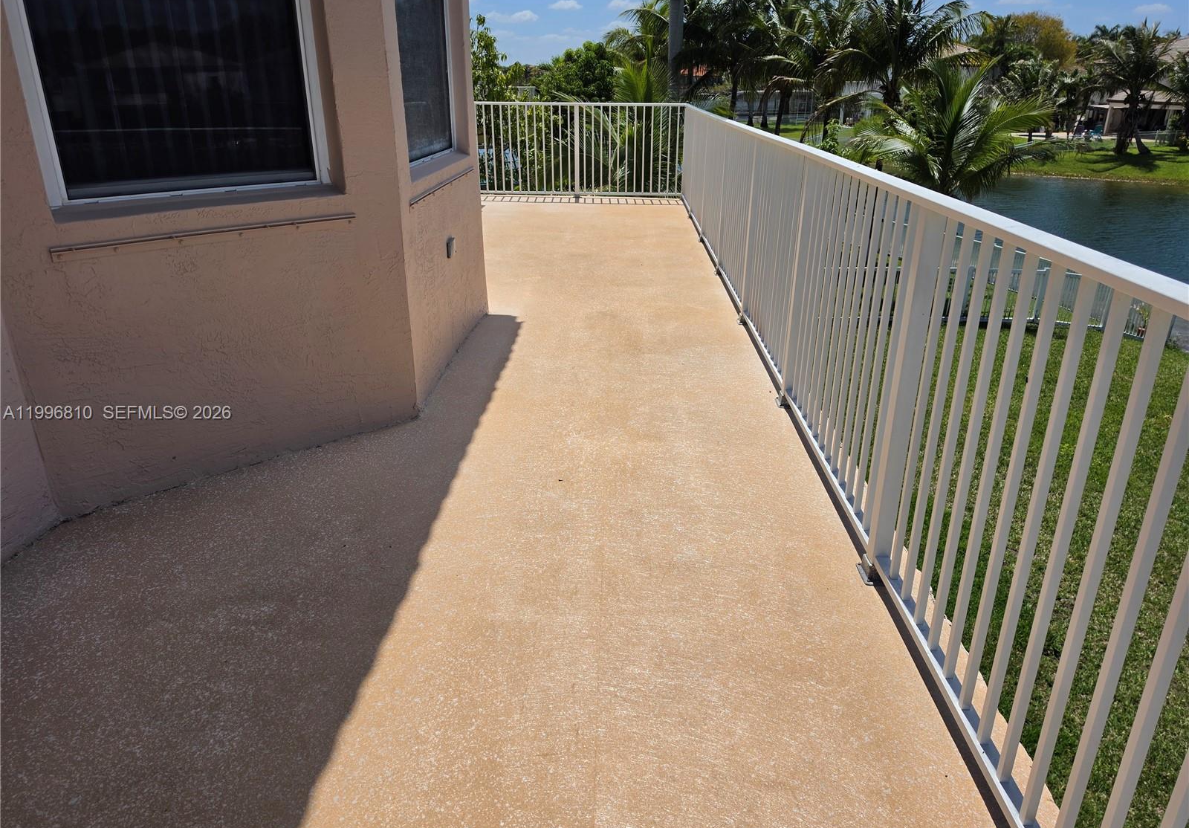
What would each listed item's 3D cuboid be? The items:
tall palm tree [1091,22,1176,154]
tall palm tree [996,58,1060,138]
[{"bbox_3d":[34.929,-21.138,51.219,5.200,7.900,5.200,0,23,0],"label":"tall palm tree"},{"bbox_3d":[32.676,-23.816,59.574,4.500,5.900,4.500,0,23,0],"label":"tall palm tree"}]

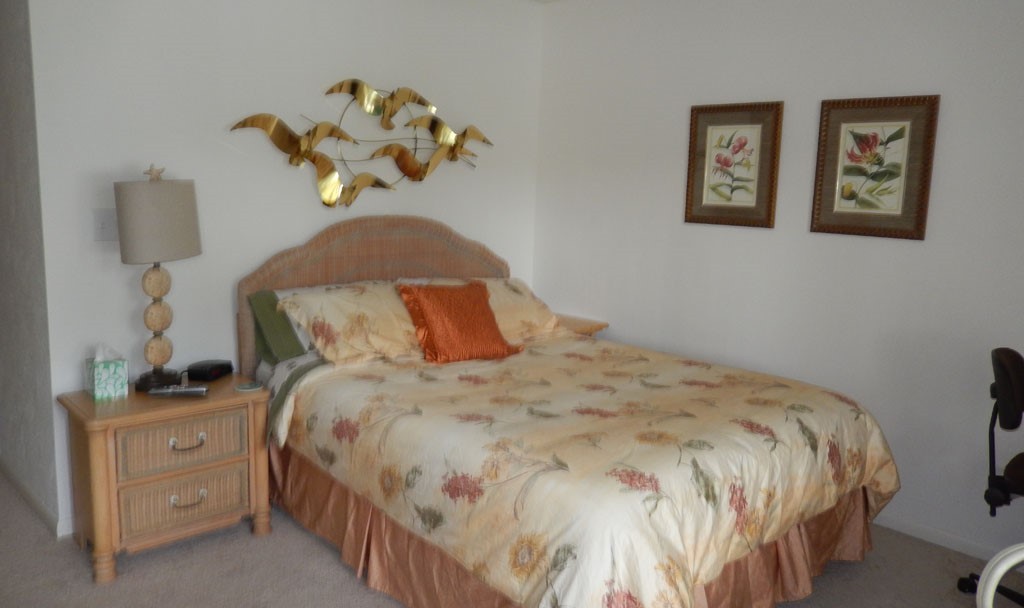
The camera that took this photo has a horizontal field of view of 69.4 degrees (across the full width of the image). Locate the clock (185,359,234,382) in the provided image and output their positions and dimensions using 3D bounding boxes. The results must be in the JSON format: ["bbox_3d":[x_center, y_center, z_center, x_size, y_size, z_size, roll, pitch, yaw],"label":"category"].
[{"bbox_3d":[-1.233,0.268,3.066,0.100,0.054,0.170,5,10,15],"label":"clock"}]

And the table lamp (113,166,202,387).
[{"bbox_3d":[-1.361,-0.102,2.831,0.295,0.850,0.295,-6,13,-42],"label":"table lamp"}]

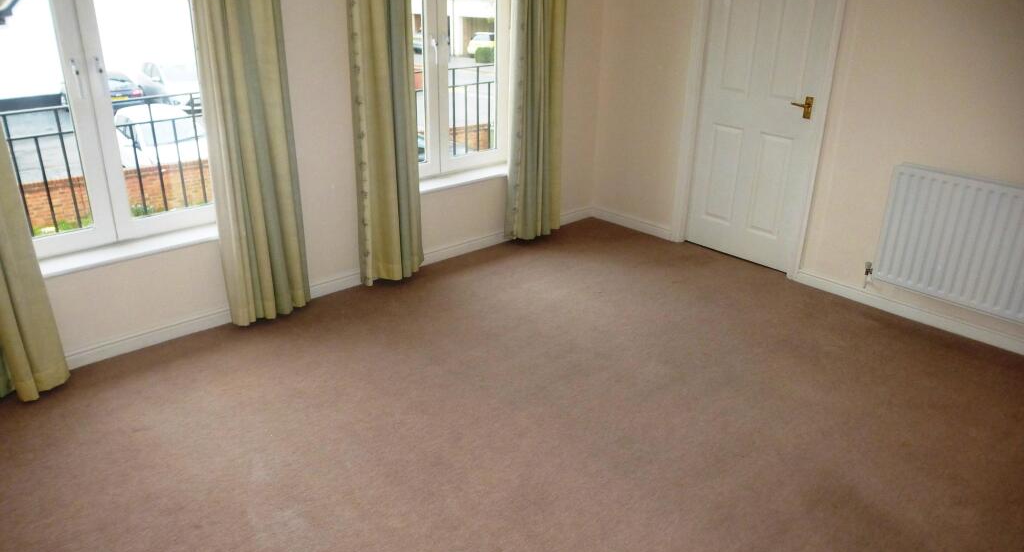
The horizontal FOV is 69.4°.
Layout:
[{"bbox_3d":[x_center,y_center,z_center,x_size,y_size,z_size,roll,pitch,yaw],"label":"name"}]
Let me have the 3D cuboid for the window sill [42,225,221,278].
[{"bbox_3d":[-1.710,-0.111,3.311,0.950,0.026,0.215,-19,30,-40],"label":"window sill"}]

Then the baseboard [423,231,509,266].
[{"bbox_3d":[-0.284,-0.186,4.637,0.750,0.087,0.020,-19,30,-40],"label":"baseboard"}]

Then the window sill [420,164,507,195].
[{"bbox_3d":[-0.337,-0.588,4.551,0.980,0.026,0.235,-19,30,-40],"label":"window sill"}]

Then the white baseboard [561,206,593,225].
[{"bbox_3d":[0.454,-0.427,5.268,0.345,0.087,0.020,-19,30,-40],"label":"white baseboard"}]

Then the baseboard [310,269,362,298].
[{"bbox_3d":[-0.968,0.041,4.045,0.360,0.087,0.020,-19,30,-40],"label":"baseboard"}]

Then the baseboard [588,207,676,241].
[{"bbox_3d":[0.835,-0.369,5.148,0.020,0.087,0.710,-19,30,-40],"label":"baseboard"}]

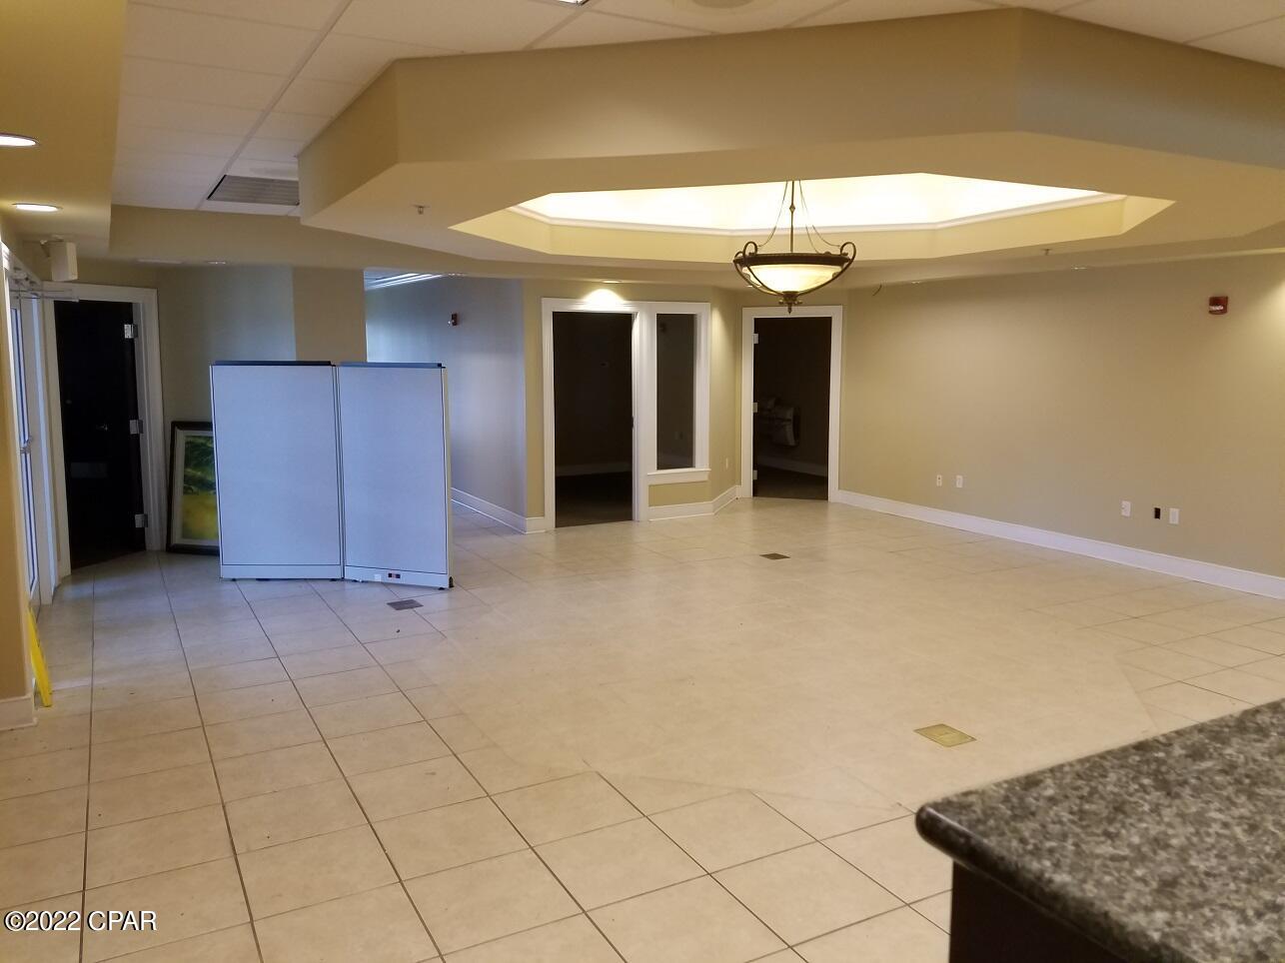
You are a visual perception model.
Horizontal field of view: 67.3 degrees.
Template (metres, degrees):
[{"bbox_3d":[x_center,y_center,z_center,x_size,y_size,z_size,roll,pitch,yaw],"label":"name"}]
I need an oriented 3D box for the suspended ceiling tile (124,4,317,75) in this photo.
[{"bbox_3d":[-1.412,-1.462,3.197,0.592,0.020,0.610,-4,9,-29],"label":"suspended ceiling tile"}]

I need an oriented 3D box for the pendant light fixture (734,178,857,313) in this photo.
[{"bbox_3d":[0.882,-1.487,5.624,0.720,1.000,0.720,0,8,0],"label":"pendant light fixture"}]

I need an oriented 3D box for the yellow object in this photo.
[{"bbox_3d":[-3.043,0.769,4.838,0.080,0.620,0.300,-9,11,-28],"label":"yellow object"}]

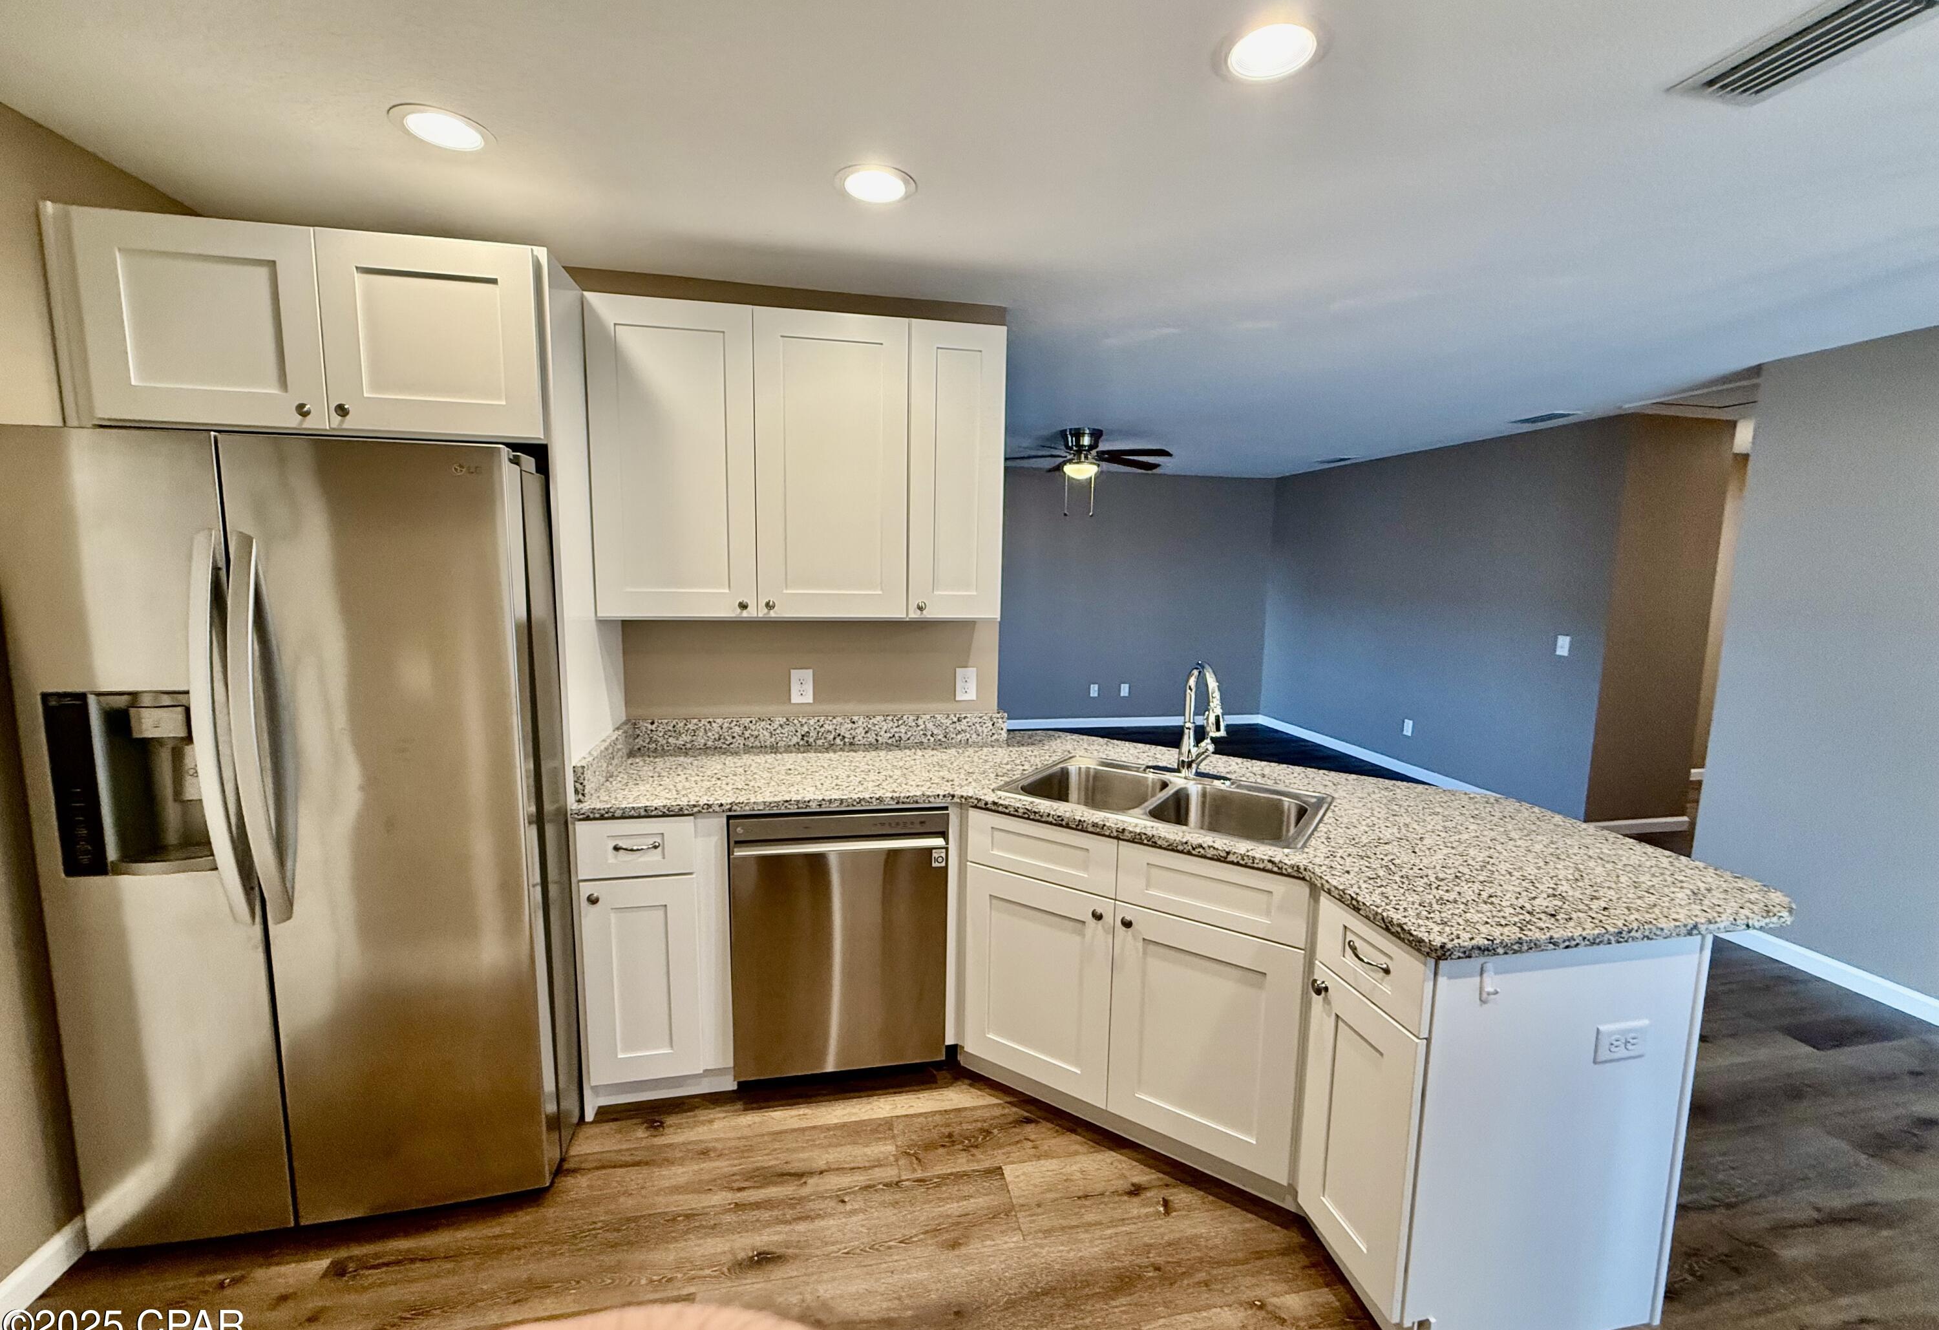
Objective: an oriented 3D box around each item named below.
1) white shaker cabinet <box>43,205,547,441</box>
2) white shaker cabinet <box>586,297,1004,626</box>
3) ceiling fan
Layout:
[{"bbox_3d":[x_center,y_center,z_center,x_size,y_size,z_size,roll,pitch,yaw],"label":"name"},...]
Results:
[{"bbox_3d":[-1.579,-0.807,2.126,1.004,0.465,0.640,-1,7,-11],"label":"white shaker cabinet"},{"bbox_3d":[-0.521,-0.614,2.526,1.221,0.911,0.330,-1,7,-11],"label":"white shaker cabinet"},{"bbox_3d":[0.718,-1.272,5.180,1.300,0.540,1.300,-1,7,-11],"label":"ceiling fan"}]

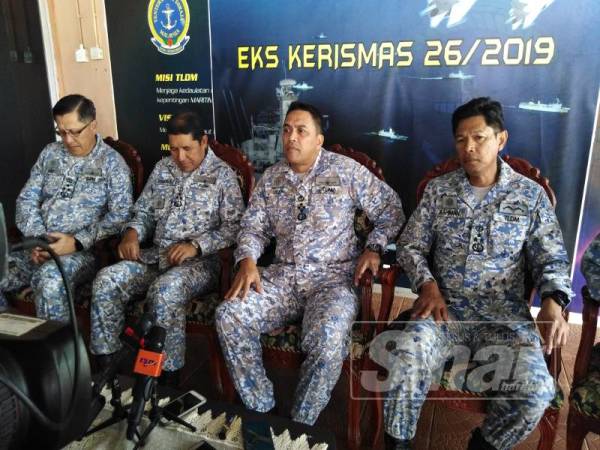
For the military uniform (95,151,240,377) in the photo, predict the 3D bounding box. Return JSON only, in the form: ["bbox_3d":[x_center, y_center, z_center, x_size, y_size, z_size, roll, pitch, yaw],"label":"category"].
[{"bbox_3d":[-0.599,0.122,1.987,0.530,0.920,0.620,5,14,24],"label":"military uniform"}]

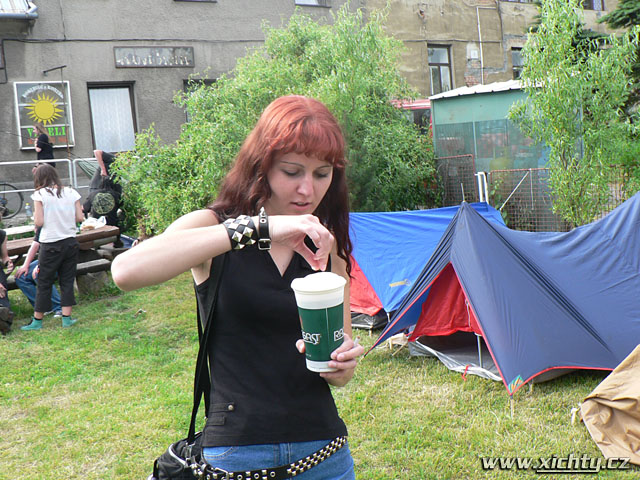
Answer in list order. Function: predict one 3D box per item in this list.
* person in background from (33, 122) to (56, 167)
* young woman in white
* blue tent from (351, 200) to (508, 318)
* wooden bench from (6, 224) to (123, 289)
[{"bbox_3d":[-5.550,-1.580,13.600,0.450,1.660,0.480,-7,6,-22],"label":"person in background"},{"bbox_3d":[-2.740,0.070,6.800,0.550,1.630,0.420,-6,6,-11],"label":"young woman in white"},{"bbox_3d":[1.080,0.150,7.050,2.000,1.050,1.380,-7,6,-25],"label":"blue tent"},{"bbox_3d":[-3.420,0.340,8.250,1.900,0.770,1.350,-7,7,-27],"label":"wooden bench"}]

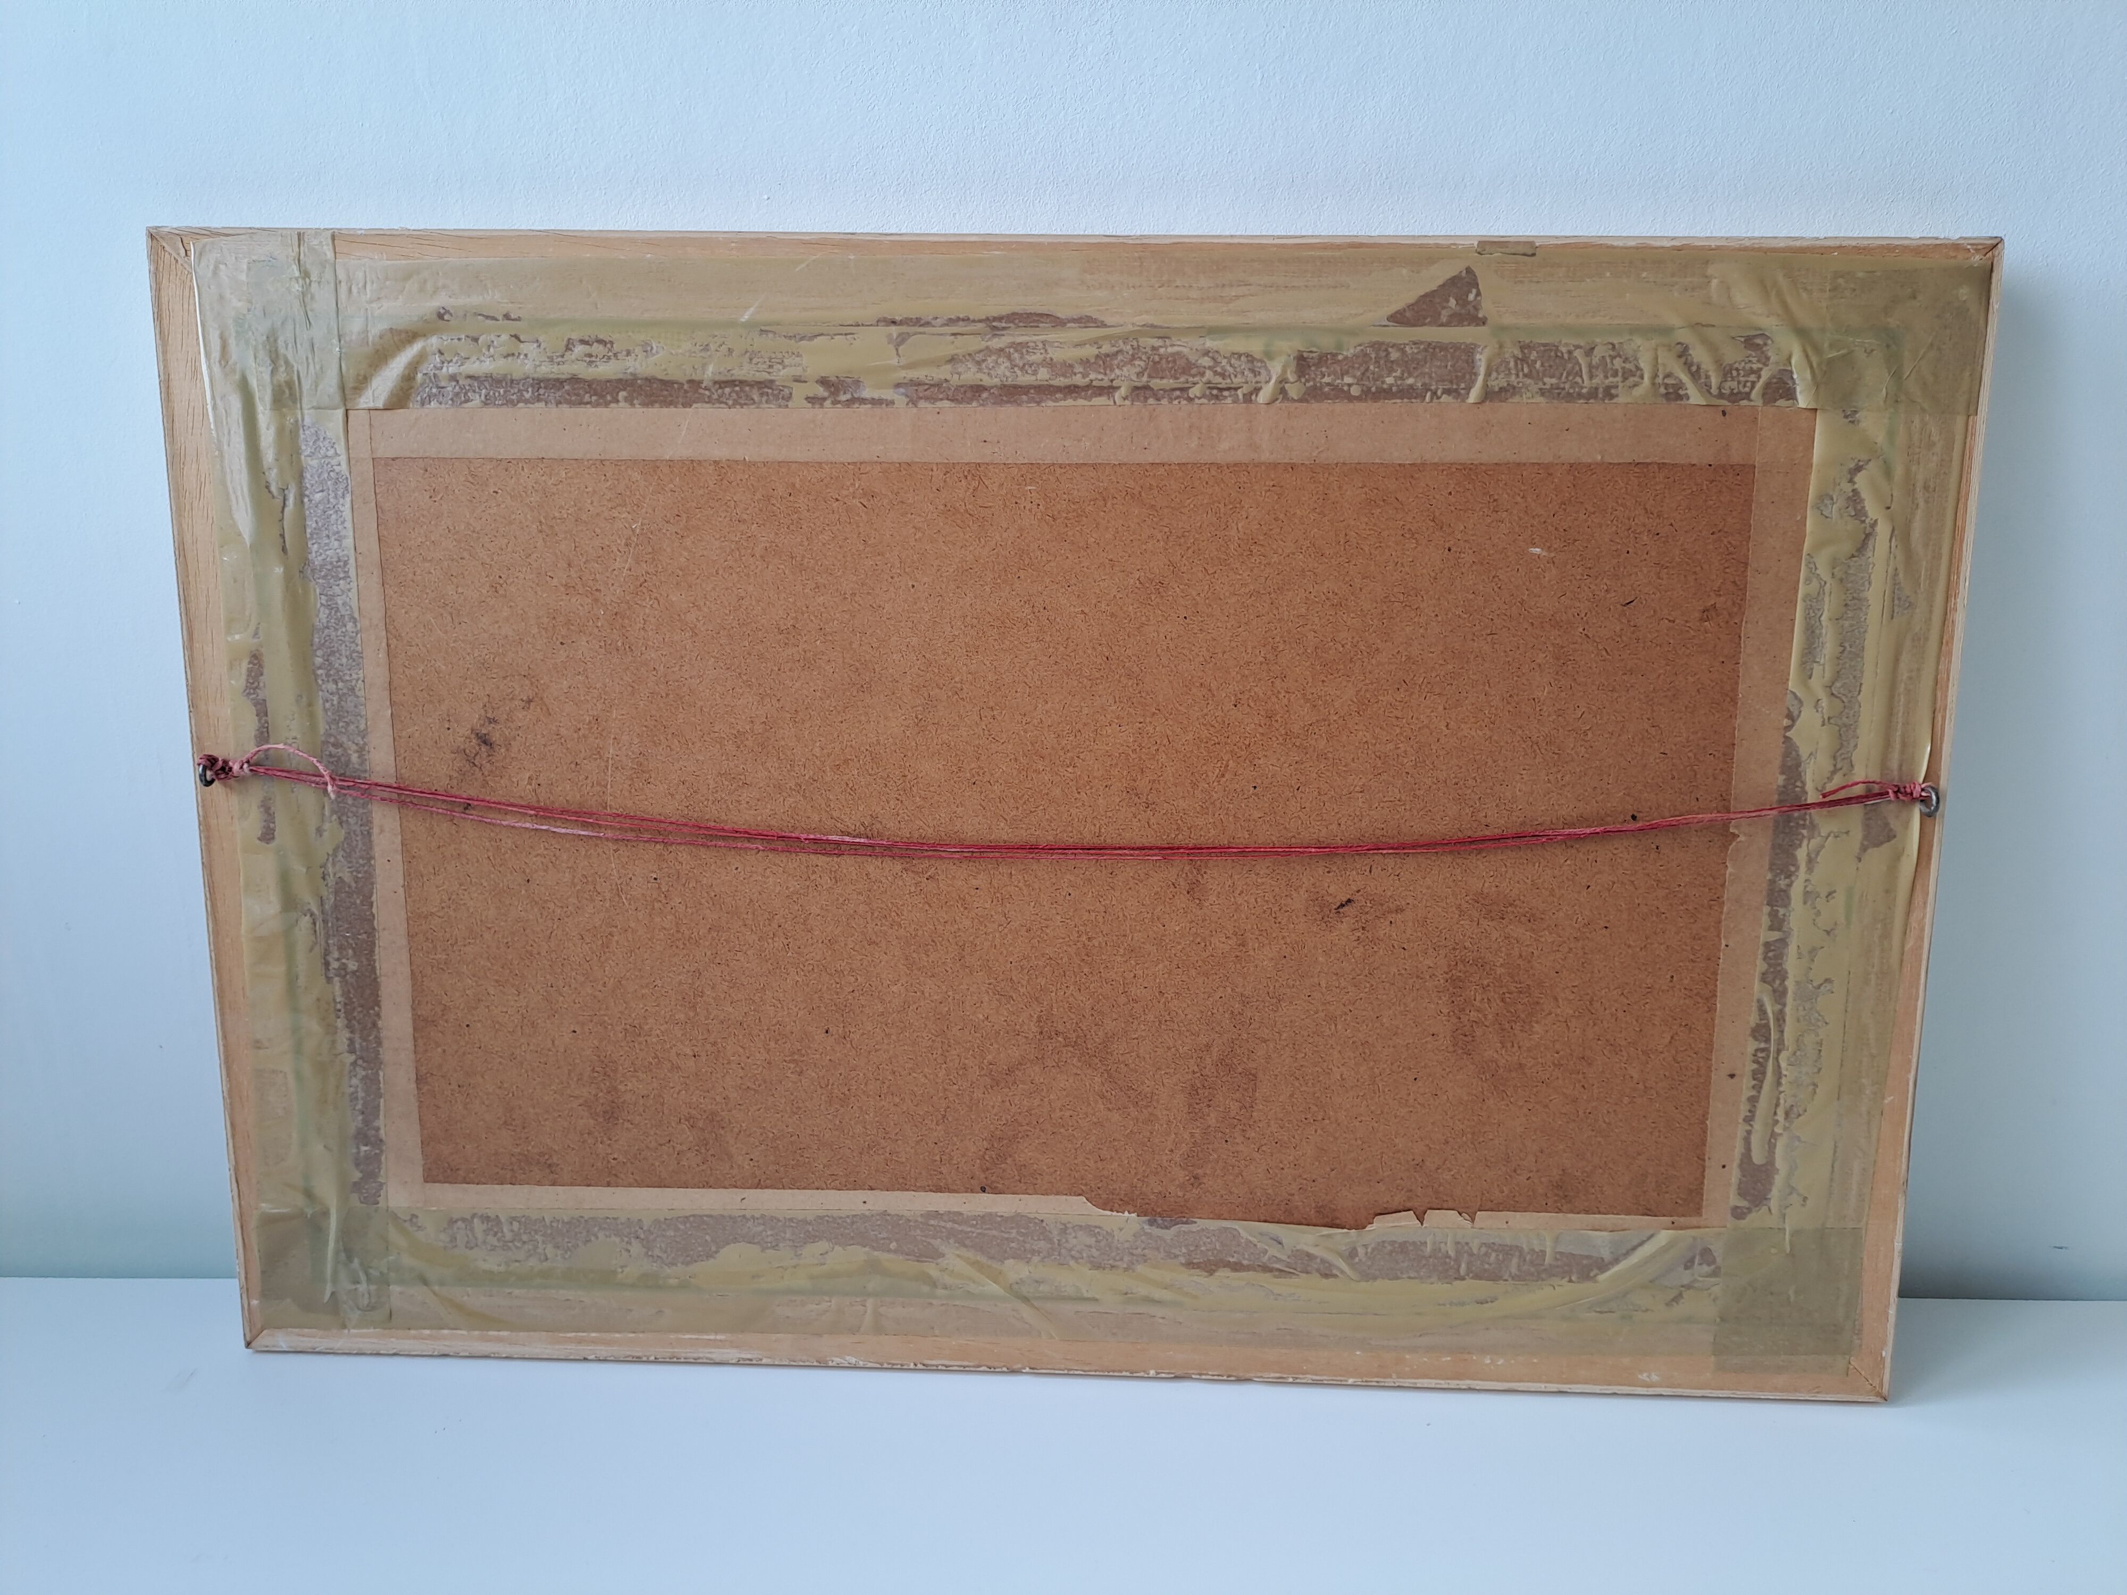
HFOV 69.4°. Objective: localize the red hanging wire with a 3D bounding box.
[{"bbox_3d":[-0.005,0.004,0.539,0.611,0.036,0.014,1,10,2],"label":"red hanging wire"}]

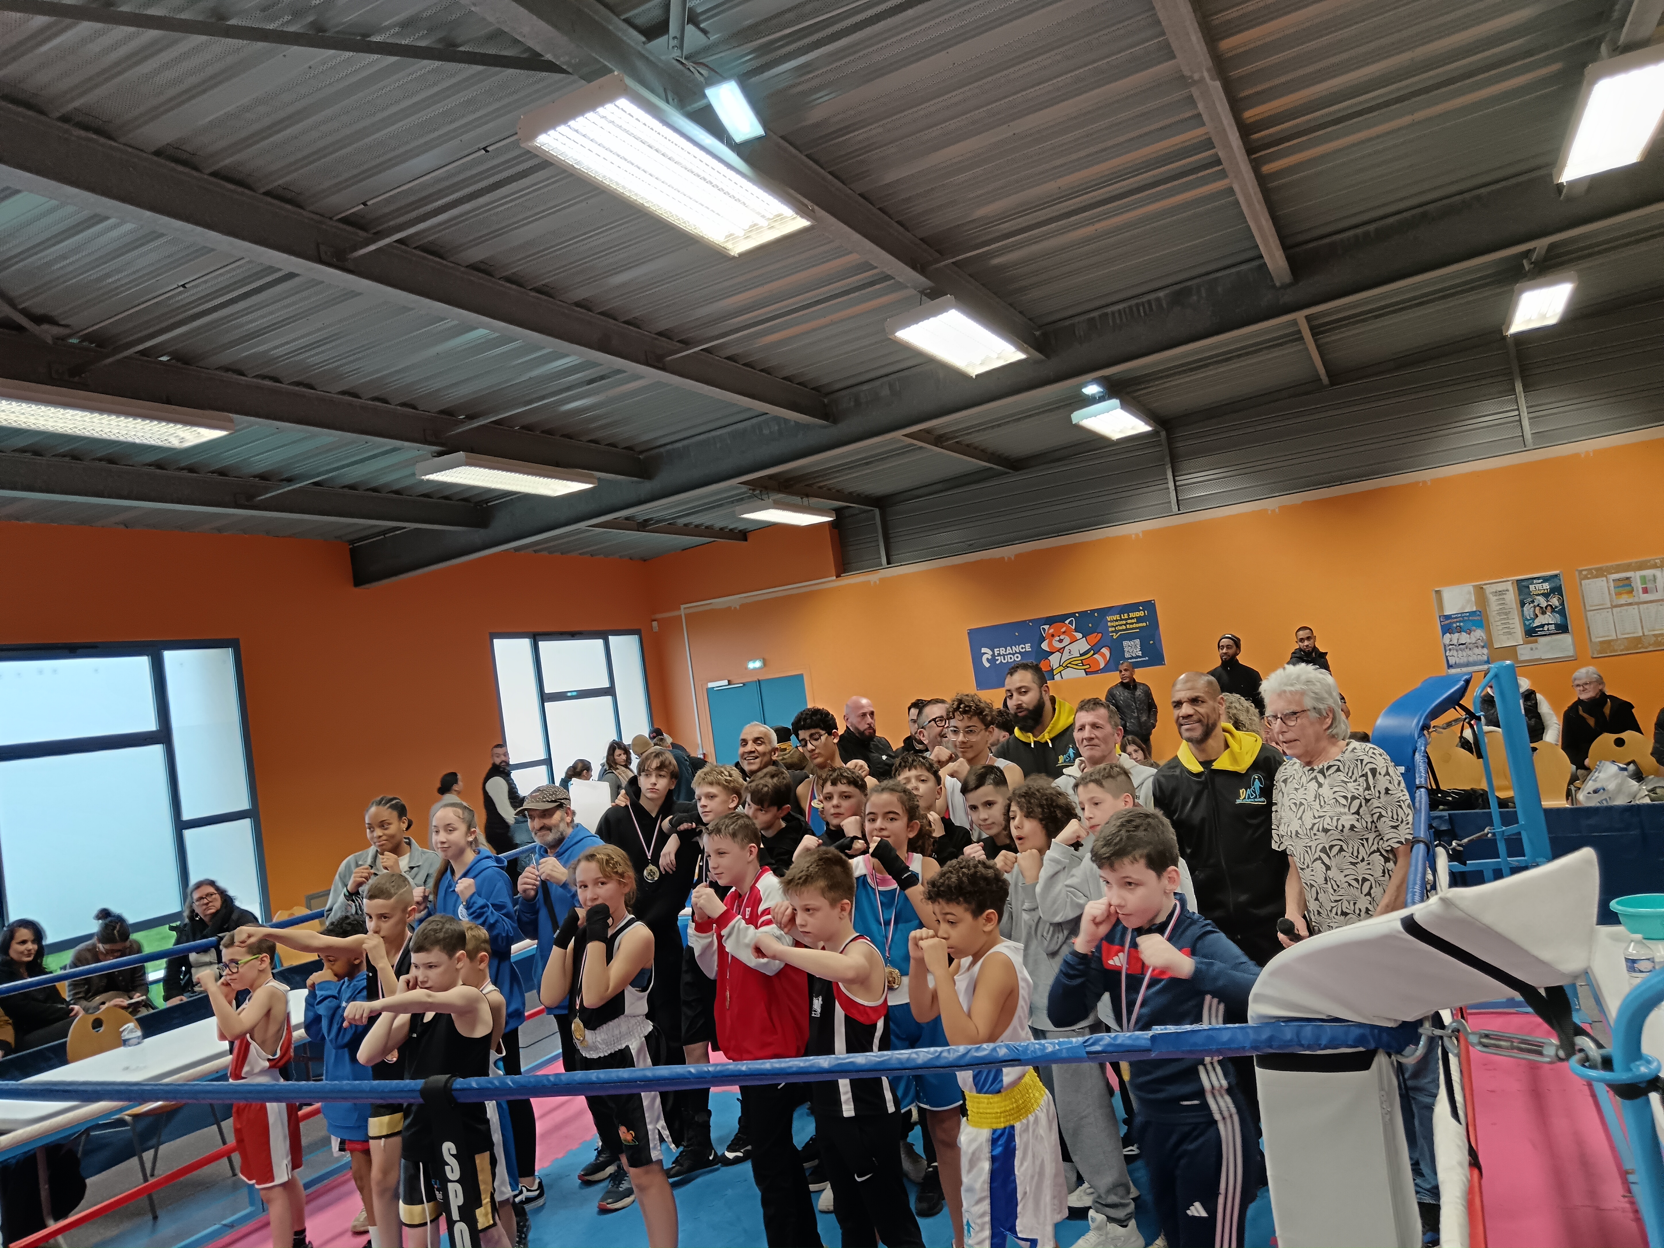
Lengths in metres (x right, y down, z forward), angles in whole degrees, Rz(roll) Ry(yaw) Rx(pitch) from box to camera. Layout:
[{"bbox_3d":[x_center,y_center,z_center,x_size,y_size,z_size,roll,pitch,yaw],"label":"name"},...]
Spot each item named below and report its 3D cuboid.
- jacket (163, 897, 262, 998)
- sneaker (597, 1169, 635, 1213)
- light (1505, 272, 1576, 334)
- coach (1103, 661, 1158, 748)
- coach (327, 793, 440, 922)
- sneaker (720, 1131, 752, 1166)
[{"bbox_3d":[-3.477,1.853,7.300,0.540,0.600,0.420,-7,-3,-22],"label":"jacket"},{"bbox_3d":[-0.784,2.112,4.936,0.100,0.115,0.275,-10,-4,39],"label":"sneaker"},{"bbox_3d":[5.898,-2.650,10.825,0.414,0.100,1.530,-9,-4,24],"label":"light"},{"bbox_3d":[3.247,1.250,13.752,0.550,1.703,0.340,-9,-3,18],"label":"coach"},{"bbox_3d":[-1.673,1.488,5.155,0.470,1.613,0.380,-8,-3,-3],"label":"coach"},{"bbox_3d":[-0.323,2.058,5.188,0.280,0.125,0.100,-6,-4,-27],"label":"sneaker"}]

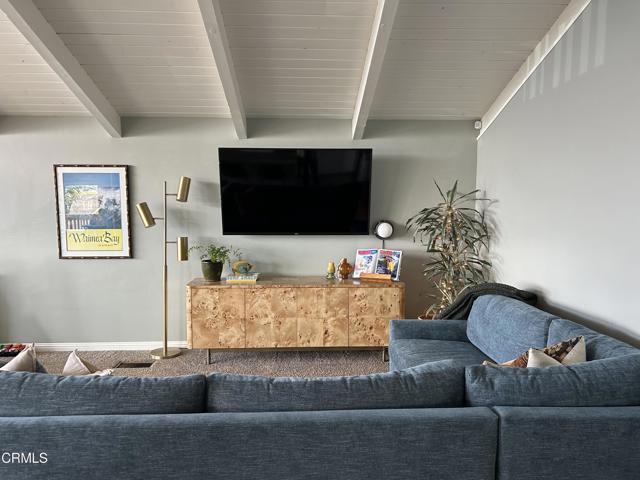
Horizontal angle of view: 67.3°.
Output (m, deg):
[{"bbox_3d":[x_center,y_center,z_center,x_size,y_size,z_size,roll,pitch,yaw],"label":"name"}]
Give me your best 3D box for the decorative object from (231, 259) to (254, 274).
[{"bbox_3d":[-0.734,0.260,4.612,0.200,0.145,0.080,0,6,-3],"label":"decorative object"}]

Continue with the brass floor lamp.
[{"bbox_3d":[-1.473,0.255,4.582,0.519,1.710,0.310,0,4,-2],"label":"brass floor lamp"}]

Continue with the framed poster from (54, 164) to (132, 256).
[{"bbox_3d":[-2.192,-0.271,4.652,0.695,0.900,0.030,0,6,-3],"label":"framed poster"}]

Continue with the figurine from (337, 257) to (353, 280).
[{"bbox_3d":[0.243,0.282,4.702,0.145,0.205,0.110,0,6,-3],"label":"figurine"}]

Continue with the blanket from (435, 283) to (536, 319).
[{"bbox_3d":[1.214,0.478,3.622,0.660,0.320,0.440,0,6,-3],"label":"blanket"}]

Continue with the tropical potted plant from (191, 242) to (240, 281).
[{"bbox_3d":[-1.001,0.203,4.604,0.480,0.375,0.360,0,6,-3],"label":"tropical potted plant"}]

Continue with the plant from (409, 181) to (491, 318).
[{"bbox_3d":[1.155,0.319,4.318,0.760,1.690,0.700,0,6,-3],"label":"plant"}]

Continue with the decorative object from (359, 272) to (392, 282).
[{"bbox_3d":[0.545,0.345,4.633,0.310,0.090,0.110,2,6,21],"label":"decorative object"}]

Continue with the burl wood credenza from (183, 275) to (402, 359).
[{"bbox_3d":[-0.214,0.761,4.605,1.965,0.735,0.450,0,6,-3],"label":"burl wood credenza"}]

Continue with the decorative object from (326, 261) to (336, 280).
[{"bbox_3d":[0.112,0.301,4.688,0.082,0.166,0.082,0,6,-3],"label":"decorative object"}]

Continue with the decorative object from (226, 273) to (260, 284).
[{"bbox_3d":[-0.726,0.361,4.608,0.285,0.060,0.200,0,6,2],"label":"decorative object"}]

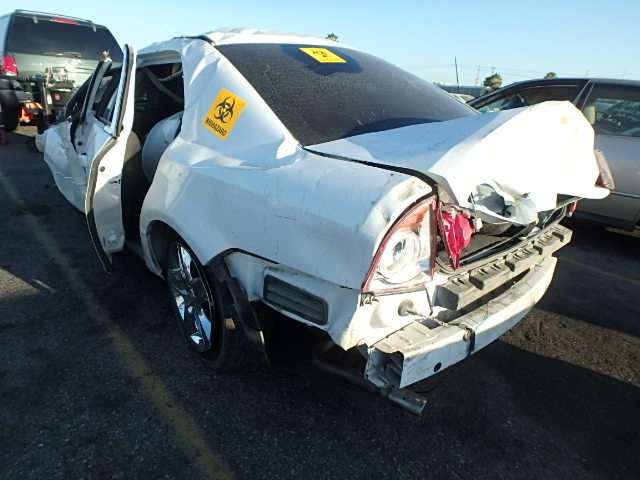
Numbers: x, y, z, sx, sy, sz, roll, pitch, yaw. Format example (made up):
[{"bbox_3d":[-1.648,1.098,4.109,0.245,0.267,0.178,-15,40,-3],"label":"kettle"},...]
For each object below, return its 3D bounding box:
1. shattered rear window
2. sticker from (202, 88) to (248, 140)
[{"bbox_3d":[0.191,-0.724,1.786,1.270,0.140,0.850,-16,52,-38],"label":"shattered rear window"},{"bbox_3d":[-0.367,-0.486,1.493,0.173,0.165,0.010,38,8,32],"label":"sticker"}]

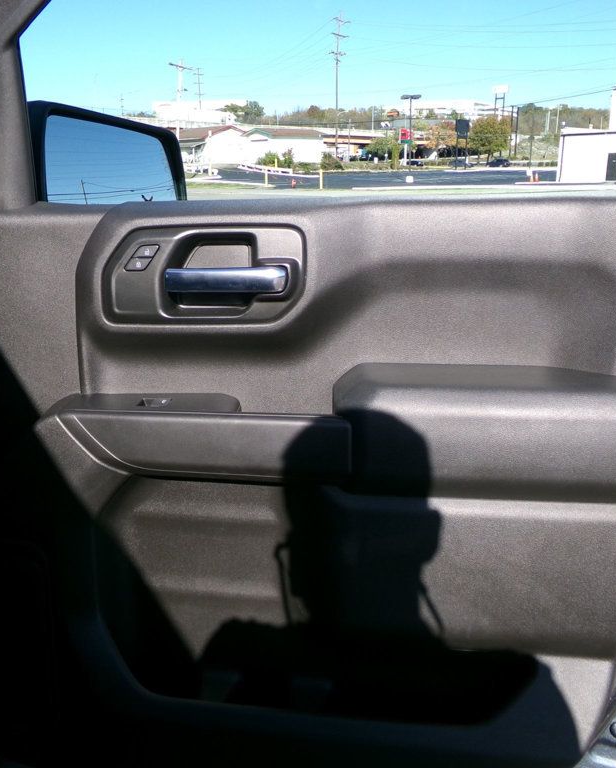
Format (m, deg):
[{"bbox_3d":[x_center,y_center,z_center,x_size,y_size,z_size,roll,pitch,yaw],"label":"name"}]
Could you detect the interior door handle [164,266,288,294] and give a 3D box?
[{"bbox_3d":[-0.092,-0.117,0.805,0.139,0.029,0.030,1,18,4],"label":"interior door handle"}]

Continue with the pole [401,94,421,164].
[{"bbox_3d":[8.518,-20.816,59.000,1.650,6.503,0.550,0,18,0],"label":"pole"}]

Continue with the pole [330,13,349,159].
[{"bbox_3d":[4.703,-44.416,106.000,2.750,21.371,0.900,-8,19,-23],"label":"pole"}]

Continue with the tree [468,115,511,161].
[{"bbox_3d":[29.560,-39.926,115.000,7.127,7.110,6.770,0,18,0],"label":"tree"}]

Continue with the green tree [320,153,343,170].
[{"bbox_3d":[2.648,-25.070,80.000,2.479,1.935,2.231,0,18,0],"label":"green tree"}]

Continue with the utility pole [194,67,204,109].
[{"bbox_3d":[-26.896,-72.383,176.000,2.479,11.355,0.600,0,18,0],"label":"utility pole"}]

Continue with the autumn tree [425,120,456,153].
[{"bbox_3d":[23.887,-44.439,128.000,5.769,6.021,5.481,0,18,0],"label":"autumn tree"}]

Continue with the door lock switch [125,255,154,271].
[{"bbox_3d":[-0.195,-0.140,0.820,0.034,0.018,0.010,1,18,4],"label":"door lock switch"}]

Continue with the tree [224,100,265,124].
[{"bbox_3d":[-17.166,-74.430,195.000,11.535,6.814,9.338,0,18,0],"label":"tree"}]

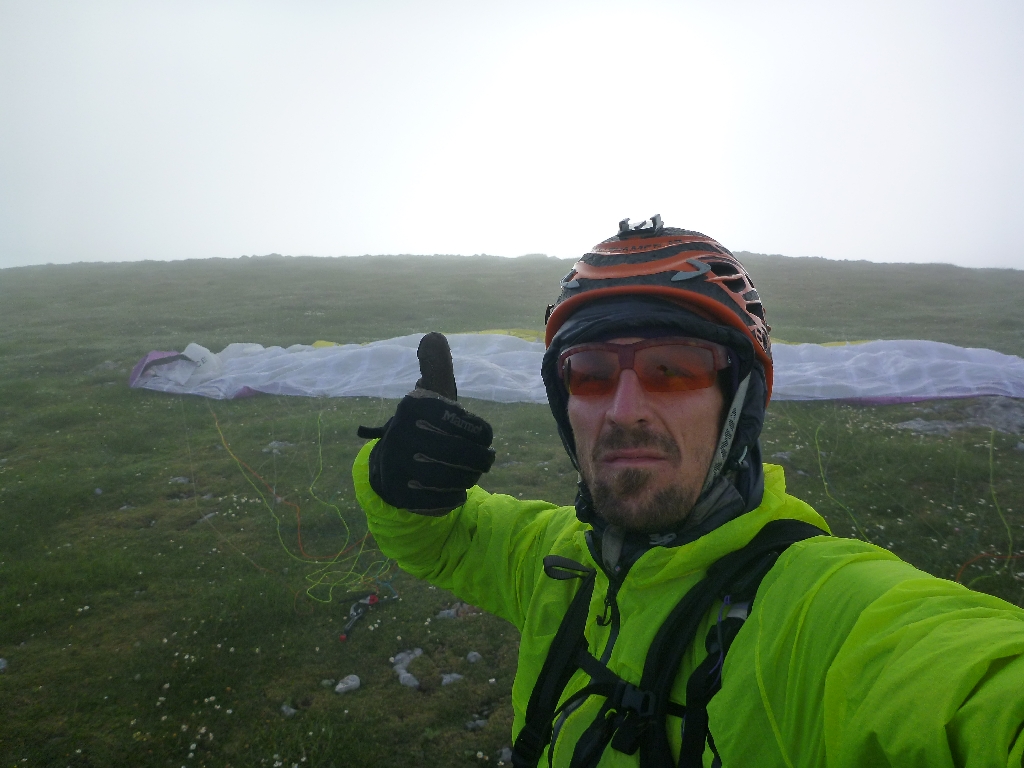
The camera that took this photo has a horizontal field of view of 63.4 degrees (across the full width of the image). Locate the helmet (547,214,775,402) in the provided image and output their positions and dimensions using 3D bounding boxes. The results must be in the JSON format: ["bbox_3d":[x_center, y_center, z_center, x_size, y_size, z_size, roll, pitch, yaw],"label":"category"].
[{"bbox_3d":[0.138,-0.074,0.760,0.208,0.160,0.255,0,-19,28],"label":"helmet"}]

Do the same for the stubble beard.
[{"bbox_3d":[0.111,0.076,0.665,0.107,0.083,0.072,0,-5,28],"label":"stubble beard"}]

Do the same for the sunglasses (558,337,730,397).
[{"bbox_3d":[0.119,-0.010,0.690,0.145,0.048,0.140,0,-5,27],"label":"sunglasses"}]

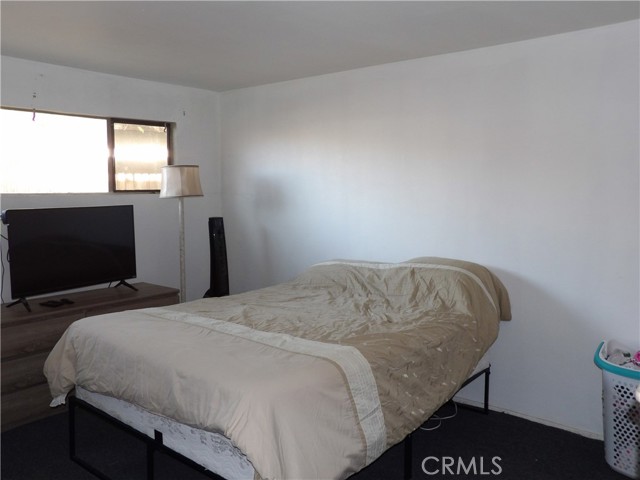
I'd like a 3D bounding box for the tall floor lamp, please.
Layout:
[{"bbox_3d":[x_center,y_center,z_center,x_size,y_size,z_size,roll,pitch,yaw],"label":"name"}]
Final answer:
[{"bbox_3d":[-1.187,0.196,4.503,0.373,1.663,0.373,6,8,40],"label":"tall floor lamp"}]

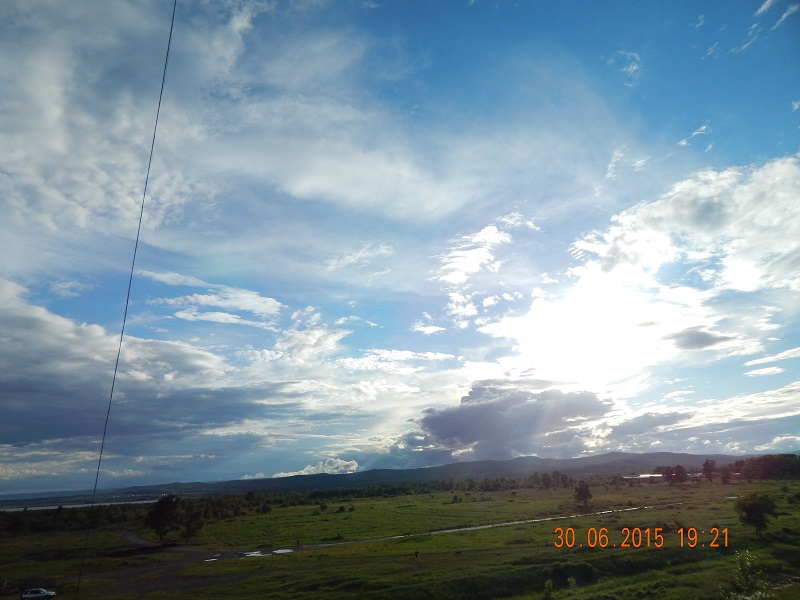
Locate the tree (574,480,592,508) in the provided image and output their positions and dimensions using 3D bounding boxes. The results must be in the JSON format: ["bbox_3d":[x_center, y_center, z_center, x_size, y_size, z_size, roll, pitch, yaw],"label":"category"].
[{"bbox_3d":[76.000,81.360,213.080,7.190,10.790,6.980,-9,-20,16],"label":"tree"}]

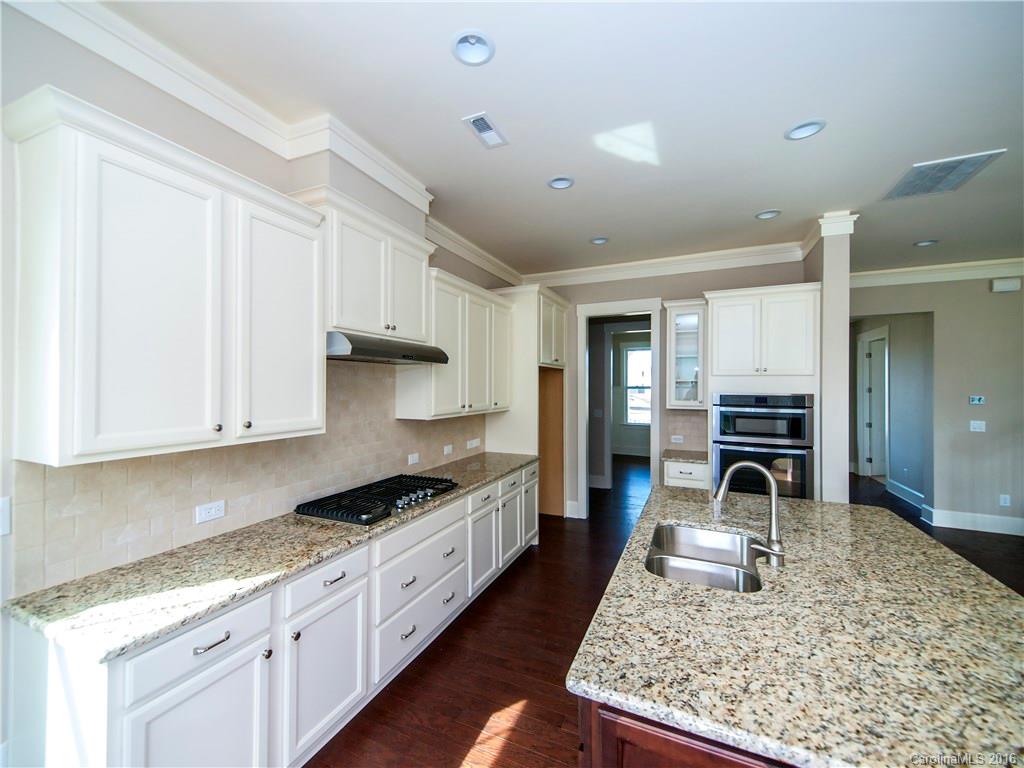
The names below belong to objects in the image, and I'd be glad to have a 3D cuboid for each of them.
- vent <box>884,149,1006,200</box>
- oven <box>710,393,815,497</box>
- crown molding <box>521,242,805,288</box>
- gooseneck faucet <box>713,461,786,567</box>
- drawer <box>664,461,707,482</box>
[{"bbox_3d":[2.815,-1.357,2.744,0.429,0.024,0.558,0,0,24],"label":"vent"},{"bbox_3d":[2.348,0.614,3.958,0.780,1.042,0.577,0,0,24],"label":"oven"},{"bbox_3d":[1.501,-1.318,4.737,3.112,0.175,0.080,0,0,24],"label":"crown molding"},{"bbox_3d":[0.958,0.516,1.677,0.260,0.407,0.082,0,0,24],"label":"gooseneck faucet"},{"bbox_3d":[1.766,0.846,4.185,0.379,0.161,0.433,0,0,24],"label":"drawer"}]

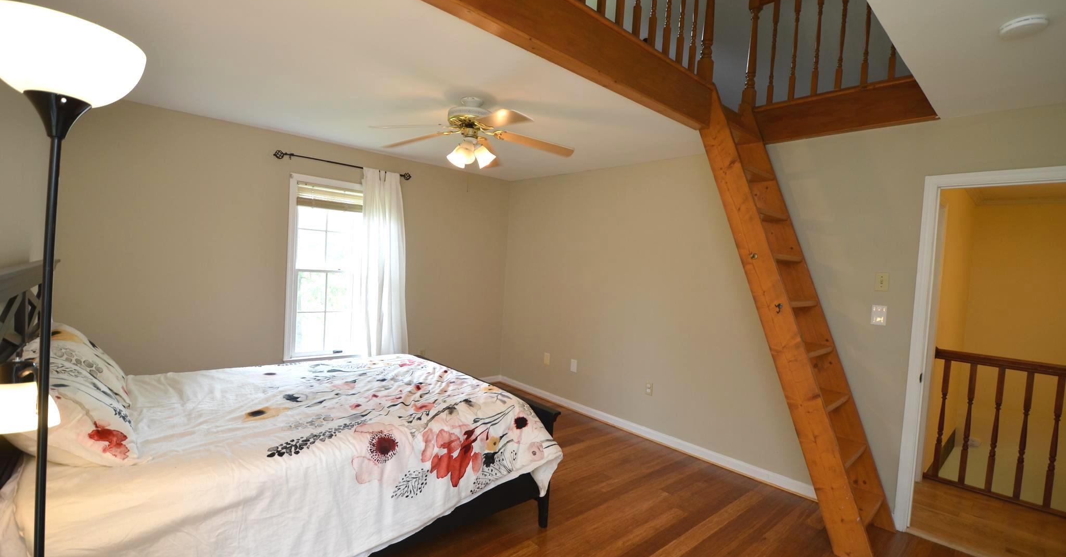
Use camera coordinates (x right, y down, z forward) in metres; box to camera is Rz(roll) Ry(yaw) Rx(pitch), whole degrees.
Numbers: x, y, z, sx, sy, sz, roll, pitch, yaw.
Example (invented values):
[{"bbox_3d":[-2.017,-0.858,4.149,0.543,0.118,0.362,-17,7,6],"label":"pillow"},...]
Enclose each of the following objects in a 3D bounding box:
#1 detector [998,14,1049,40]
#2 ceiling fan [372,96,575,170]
[{"bbox_3d":[1.734,-0.884,1.567,0.122,0.034,0.122,1,3,-41],"label":"detector"},{"bbox_3d":[-0.388,-0.882,2.687,1.260,0.390,1.260,1,3,-41],"label":"ceiling fan"}]

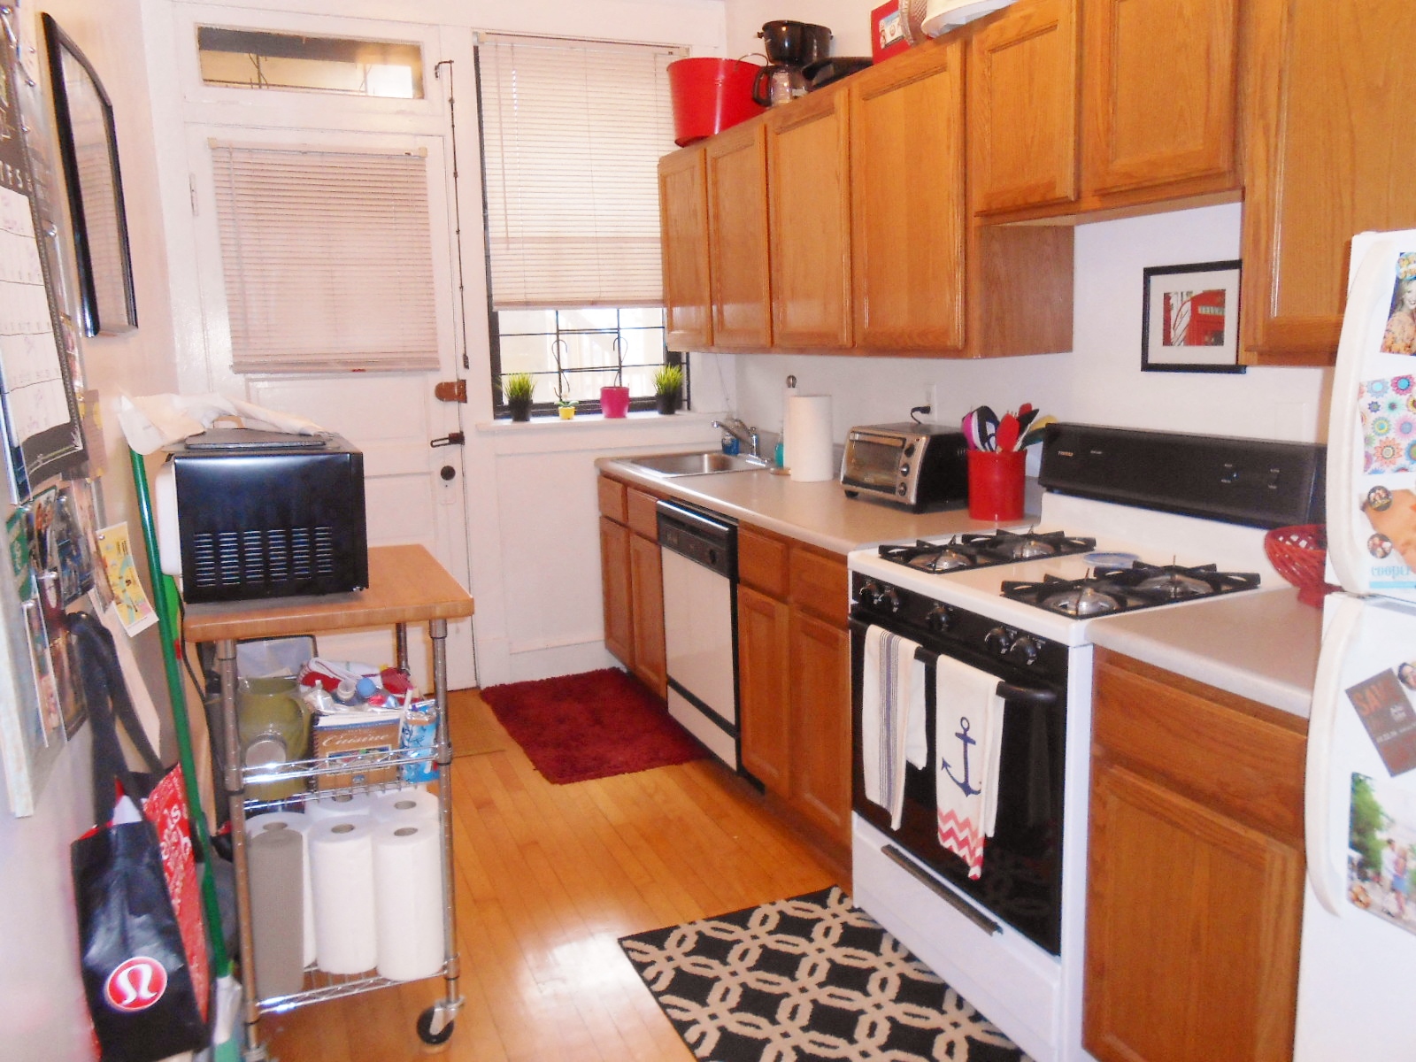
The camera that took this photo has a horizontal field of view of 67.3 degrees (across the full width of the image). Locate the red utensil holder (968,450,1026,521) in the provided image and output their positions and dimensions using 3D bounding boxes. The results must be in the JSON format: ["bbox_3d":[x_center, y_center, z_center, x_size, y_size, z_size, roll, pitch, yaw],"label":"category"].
[{"bbox_3d":[0.780,-0.124,2.869,0.147,0.173,0.147,-2,11,0],"label":"red utensil holder"}]

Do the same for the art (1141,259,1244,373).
[{"bbox_3d":[1.065,-0.466,2.329,0.020,0.232,0.275,-7,12,-23],"label":"art"}]

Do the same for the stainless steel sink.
[{"bbox_3d":[-0.047,-0.189,4.139,0.465,0.170,0.590,-6,11,-23],"label":"stainless steel sink"}]

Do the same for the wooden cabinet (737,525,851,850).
[{"bbox_3d":[0.520,0.380,3.047,0.620,0.800,0.655,-7,12,-23],"label":"wooden cabinet"}]

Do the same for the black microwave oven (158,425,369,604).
[{"bbox_3d":[-0.936,-0.043,2.252,0.365,0.275,0.455,-5,11,-20],"label":"black microwave oven"}]

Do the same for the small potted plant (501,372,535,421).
[{"bbox_3d":[-0.750,-0.527,4.178,0.128,0.180,0.128,-7,12,-23],"label":"small potted plant"}]

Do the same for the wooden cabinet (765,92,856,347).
[{"bbox_3d":[0.444,-0.946,3.288,0.320,0.753,0.510,-6,11,-23],"label":"wooden cabinet"}]

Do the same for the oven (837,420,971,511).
[{"bbox_3d":[0.600,-0.191,3.060,0.270,0.213,0.375,-6,11,-23],"label":"oven"}]

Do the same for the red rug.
[{"bbox_3d":[-0.429,0.690,3.969,0.610,0.030,1.000,-6,11,-23],"label":"red rug"}]

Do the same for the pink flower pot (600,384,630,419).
[{"bbox_3d":[-0.380,-0.527,4.359,0.118,0.125,0.118,-2,11,0],"label":"pink flower pot"}]

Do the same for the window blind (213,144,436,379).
[{"bbox_3d":[-1.338,-0.965,3.785,0.712,0.775,0.040,-6,11,-23],"label":"window blind"}]

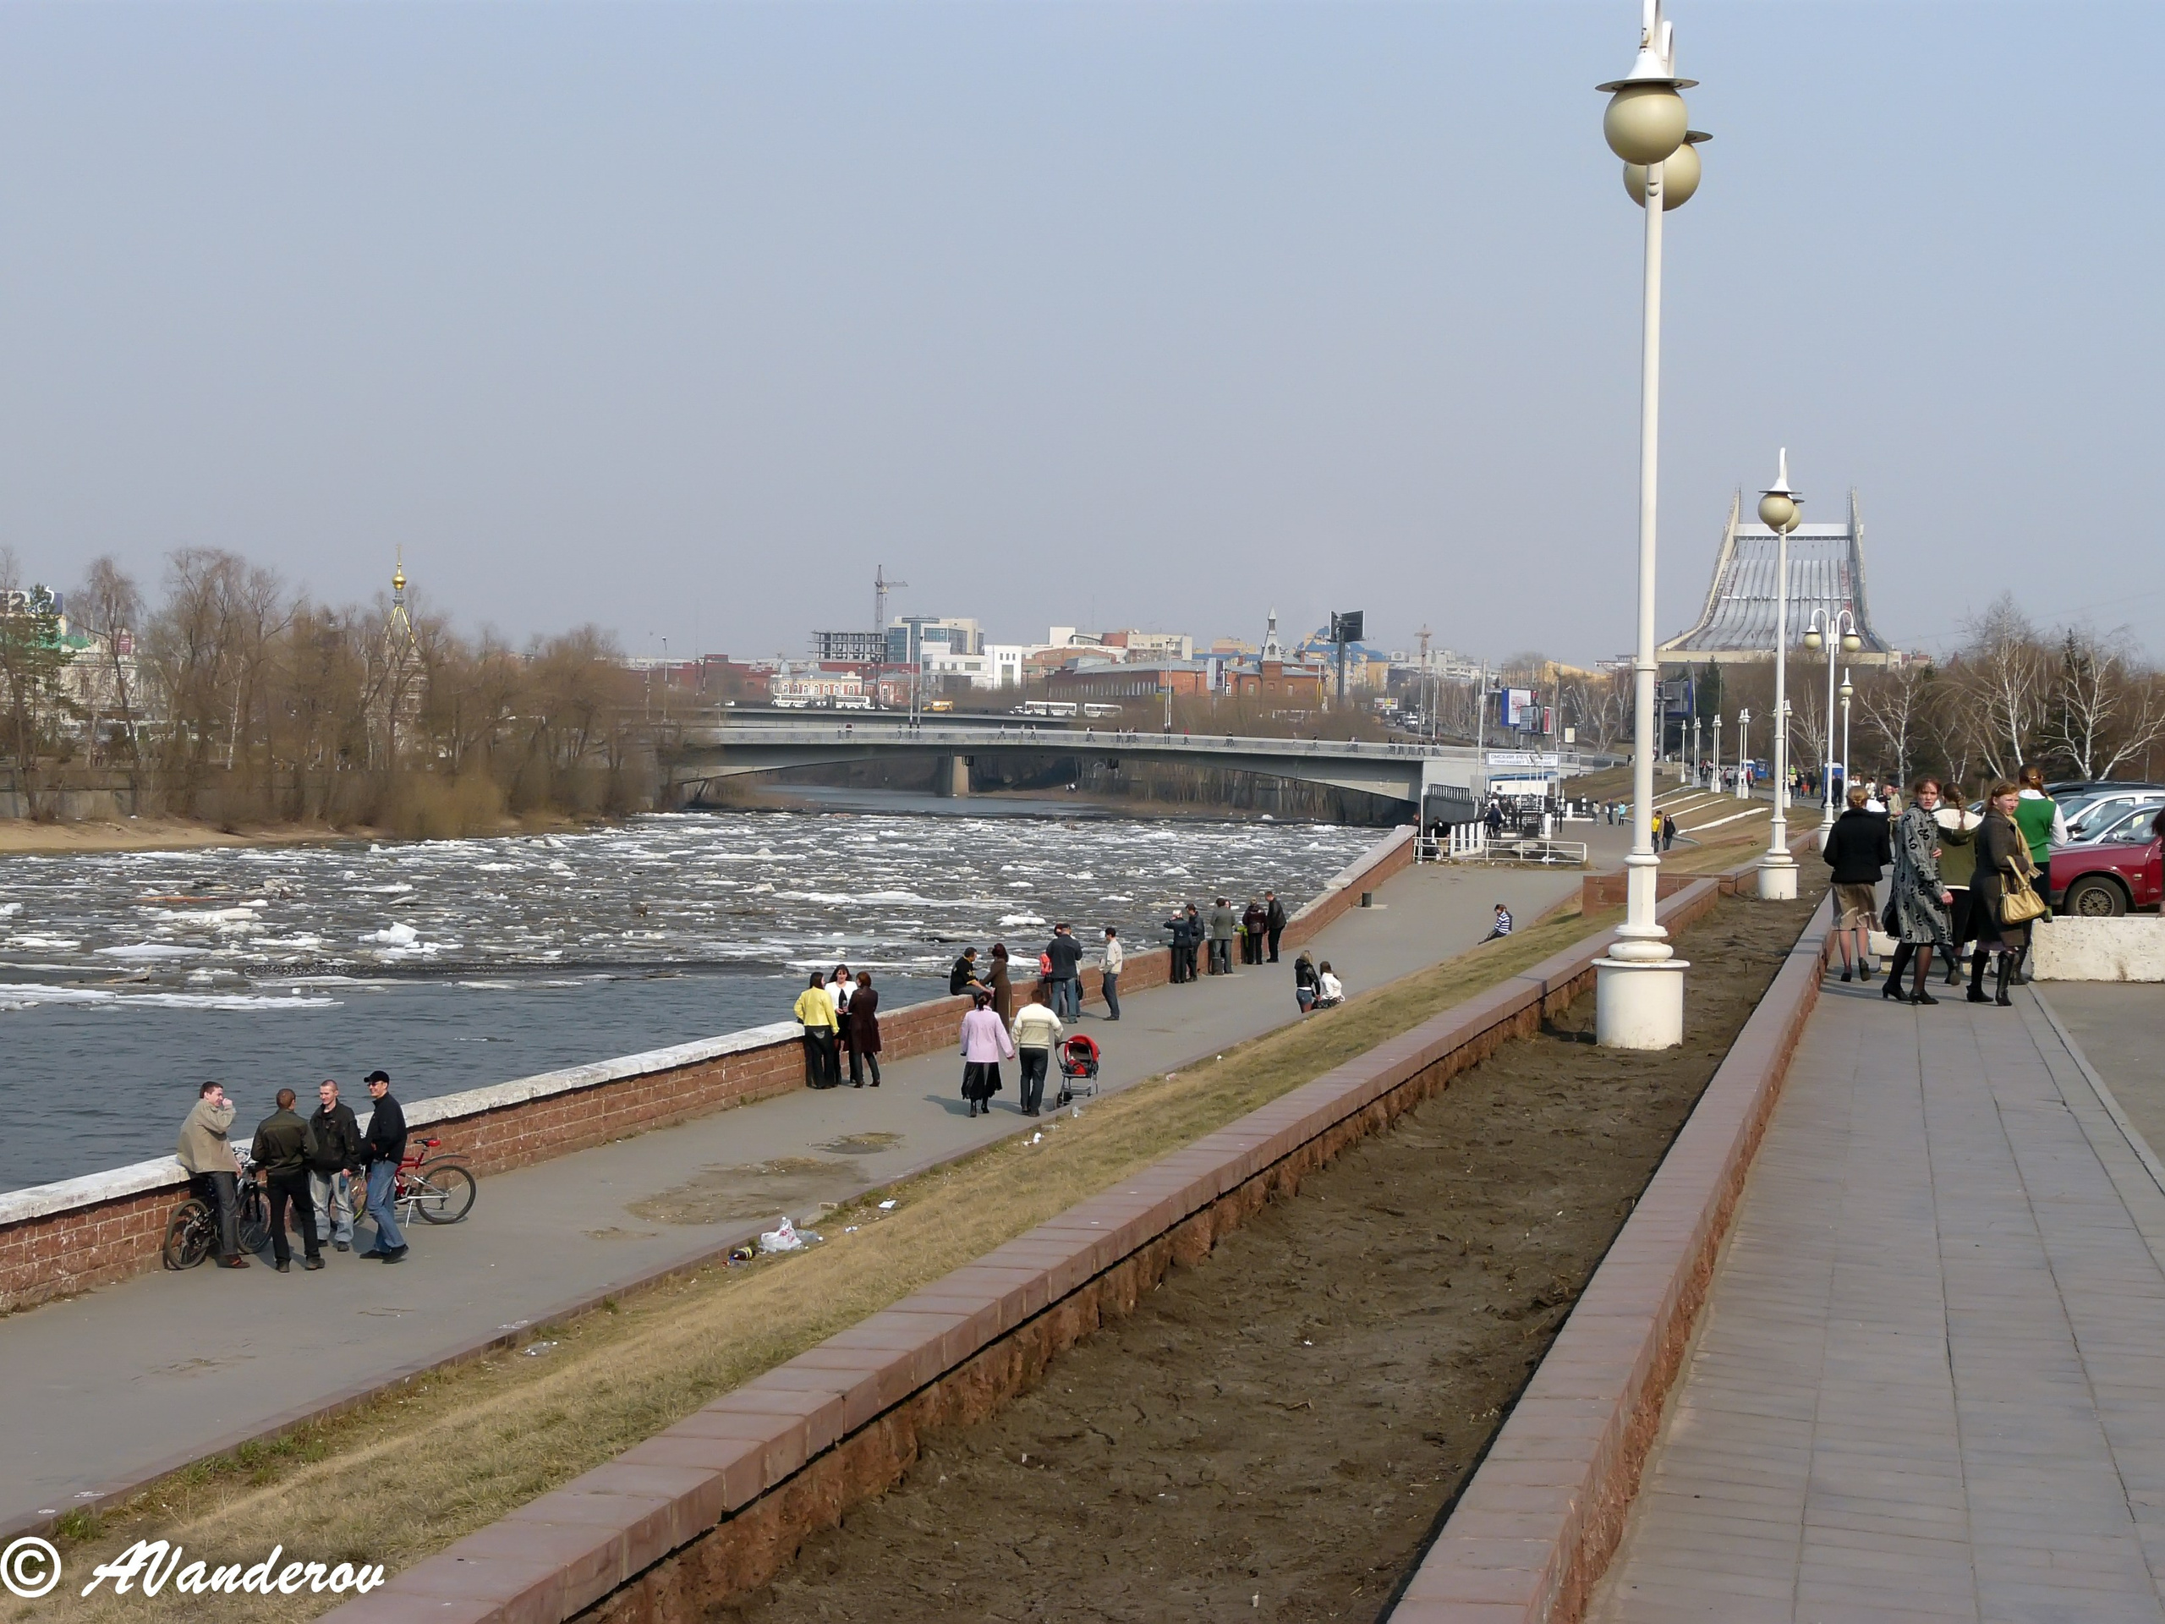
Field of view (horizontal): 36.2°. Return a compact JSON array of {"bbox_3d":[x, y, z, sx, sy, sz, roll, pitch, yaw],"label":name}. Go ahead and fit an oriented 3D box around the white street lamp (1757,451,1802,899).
[{"bbox_3d":[9.858,-1.910,46.800,0.630,6.300,1.850,1,1,15],"label":"white street lamp"}]

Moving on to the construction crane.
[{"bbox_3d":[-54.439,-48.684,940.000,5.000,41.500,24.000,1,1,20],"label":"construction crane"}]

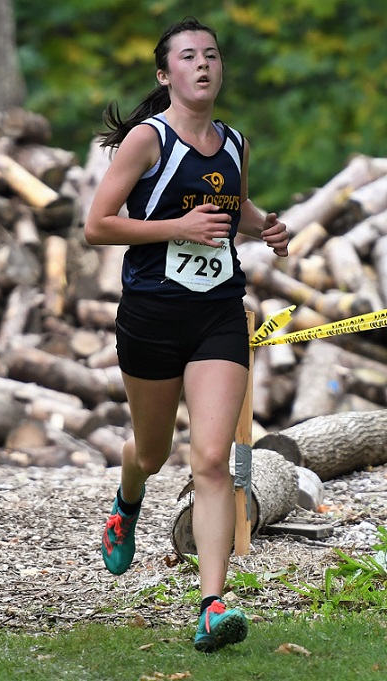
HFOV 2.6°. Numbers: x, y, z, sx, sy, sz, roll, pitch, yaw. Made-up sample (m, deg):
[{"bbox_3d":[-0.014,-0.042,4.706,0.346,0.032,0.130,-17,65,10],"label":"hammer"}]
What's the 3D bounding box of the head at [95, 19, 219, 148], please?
[{"bbox_3d":[-0.080,-0.643,21.220,0.240,0.320,0.280,-1,2,-20],"label":"head"}]

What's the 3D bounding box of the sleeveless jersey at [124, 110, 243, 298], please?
[{"bbox_3d":[-0.022,-0.331,21.200,0.340,0.465,0.240,-1,6,-28],"label":"sleeveless jersey"}]

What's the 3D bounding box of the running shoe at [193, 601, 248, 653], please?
[{"bbox_3d":[0.064,0.704,20.950,0.090,0.100,0.250,0,-17,-28],"label":"running shoe"}]

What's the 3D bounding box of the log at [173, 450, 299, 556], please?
[{"bbox_3d":[0.128,0.487,25.400,0.255,0.255,1.350,0,2,6],"label":"log"}]

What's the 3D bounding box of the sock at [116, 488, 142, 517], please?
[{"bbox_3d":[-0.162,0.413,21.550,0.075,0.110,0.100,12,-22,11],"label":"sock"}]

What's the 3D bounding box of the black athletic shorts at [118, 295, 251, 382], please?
[{"bbox_3d":[-0.027,-0.015,21.200,0.335,0.235,0.250,-1,2,-15],"label":"black athletic shorts"}]

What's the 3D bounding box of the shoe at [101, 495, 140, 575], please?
[{"bbox_3d":[-0.182,0.484,21.550,0.090,0.250,0.100,15,-1,18],"label":"shoe"}]

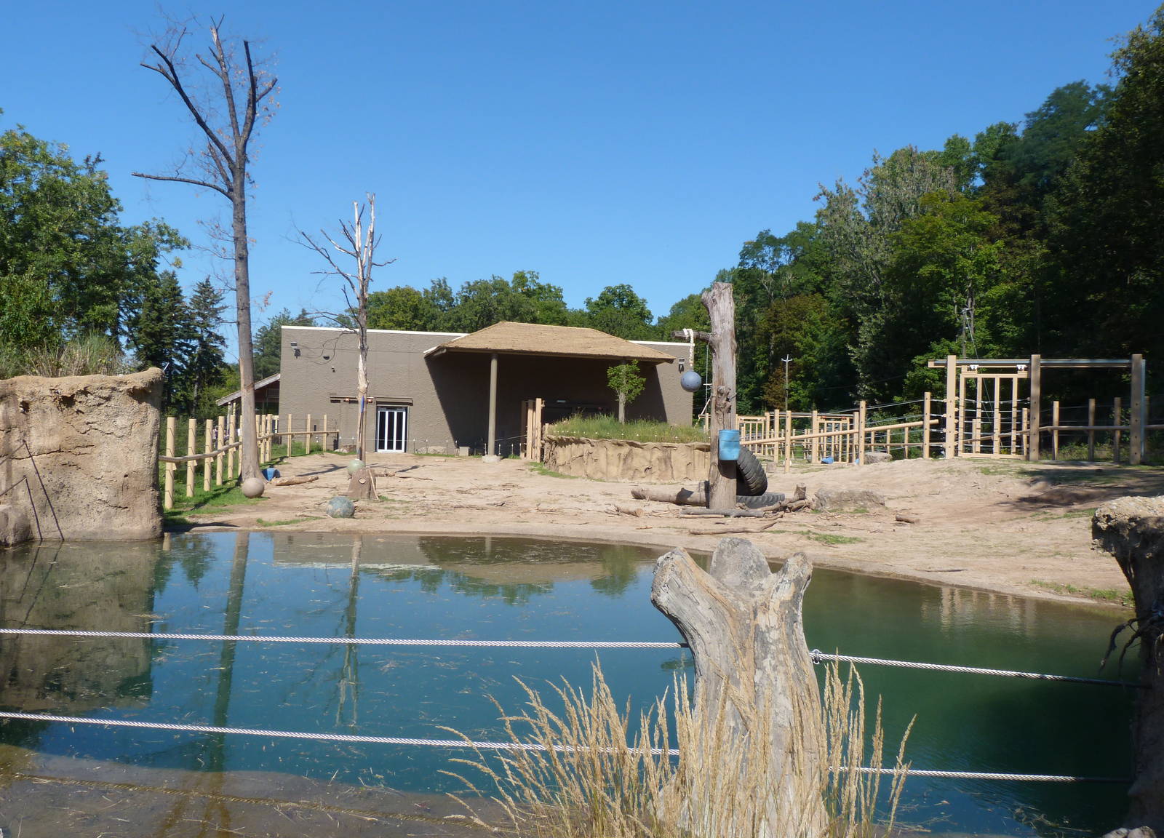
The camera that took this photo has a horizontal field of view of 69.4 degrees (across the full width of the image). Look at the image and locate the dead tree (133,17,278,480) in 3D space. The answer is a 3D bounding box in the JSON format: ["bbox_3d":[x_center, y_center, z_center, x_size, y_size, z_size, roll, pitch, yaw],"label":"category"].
[{"bbox_3d":[-15.582,-6.960,34.500,5.400,18.800,5.000,2,-1,-25],"label":"dead tree"}]

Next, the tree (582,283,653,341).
[{"bbox_3d":[5.163,-7.402,115.000,10.500,22.000,10.000,1,-1,2],"label":"tree"}]

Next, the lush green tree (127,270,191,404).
[{"bbox_3d":[-49.456,-7.474,98.000,7.200,19.500,7.000,2,-1,-27],"label":"lush green tree"}]

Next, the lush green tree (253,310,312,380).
[{"bbox_3d":[-32.890,-4.995,91.979,6.600,14.000,6.600,2,0,0],"label":"lush green tree"}]

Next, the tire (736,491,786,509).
[{"bbox_3d":[5.393,2.510,25.500,1.550,0.420,1.550,1,-1,12],"label":"tire"}]

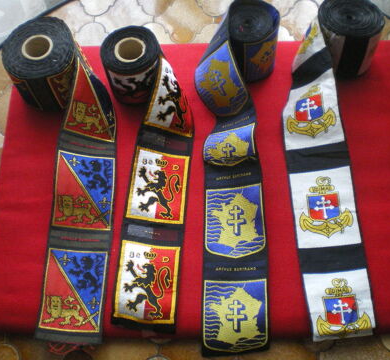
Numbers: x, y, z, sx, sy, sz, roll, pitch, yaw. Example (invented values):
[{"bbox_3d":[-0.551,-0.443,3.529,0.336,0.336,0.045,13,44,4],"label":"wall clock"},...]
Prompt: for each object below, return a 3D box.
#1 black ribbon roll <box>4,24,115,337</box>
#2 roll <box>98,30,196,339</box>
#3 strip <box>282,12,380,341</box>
[{"bbox_3d":[-0.127,-0.008,0.522,0.106,0.065,0.329,-7,69,-4],"label":"black ribbon roll"},{"bbox_3d":[-0.046,-0.008,0.525,0.093,0.063,0.307,-2,69,-2],"label":"roll"},{"bbox_3d":[0.135,-0.012,0.531,0.077,0.063,0.330,-1,69,-2],"label":"strip"}]

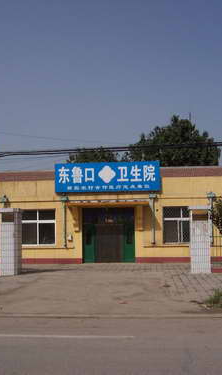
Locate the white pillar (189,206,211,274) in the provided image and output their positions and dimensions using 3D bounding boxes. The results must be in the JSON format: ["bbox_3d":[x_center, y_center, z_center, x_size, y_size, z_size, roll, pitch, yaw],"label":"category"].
[{"bbox_3d":[3.326,1.963,17.872,0.700,2.520,0.640,-1,-5,8],"label":"white pillar"}]

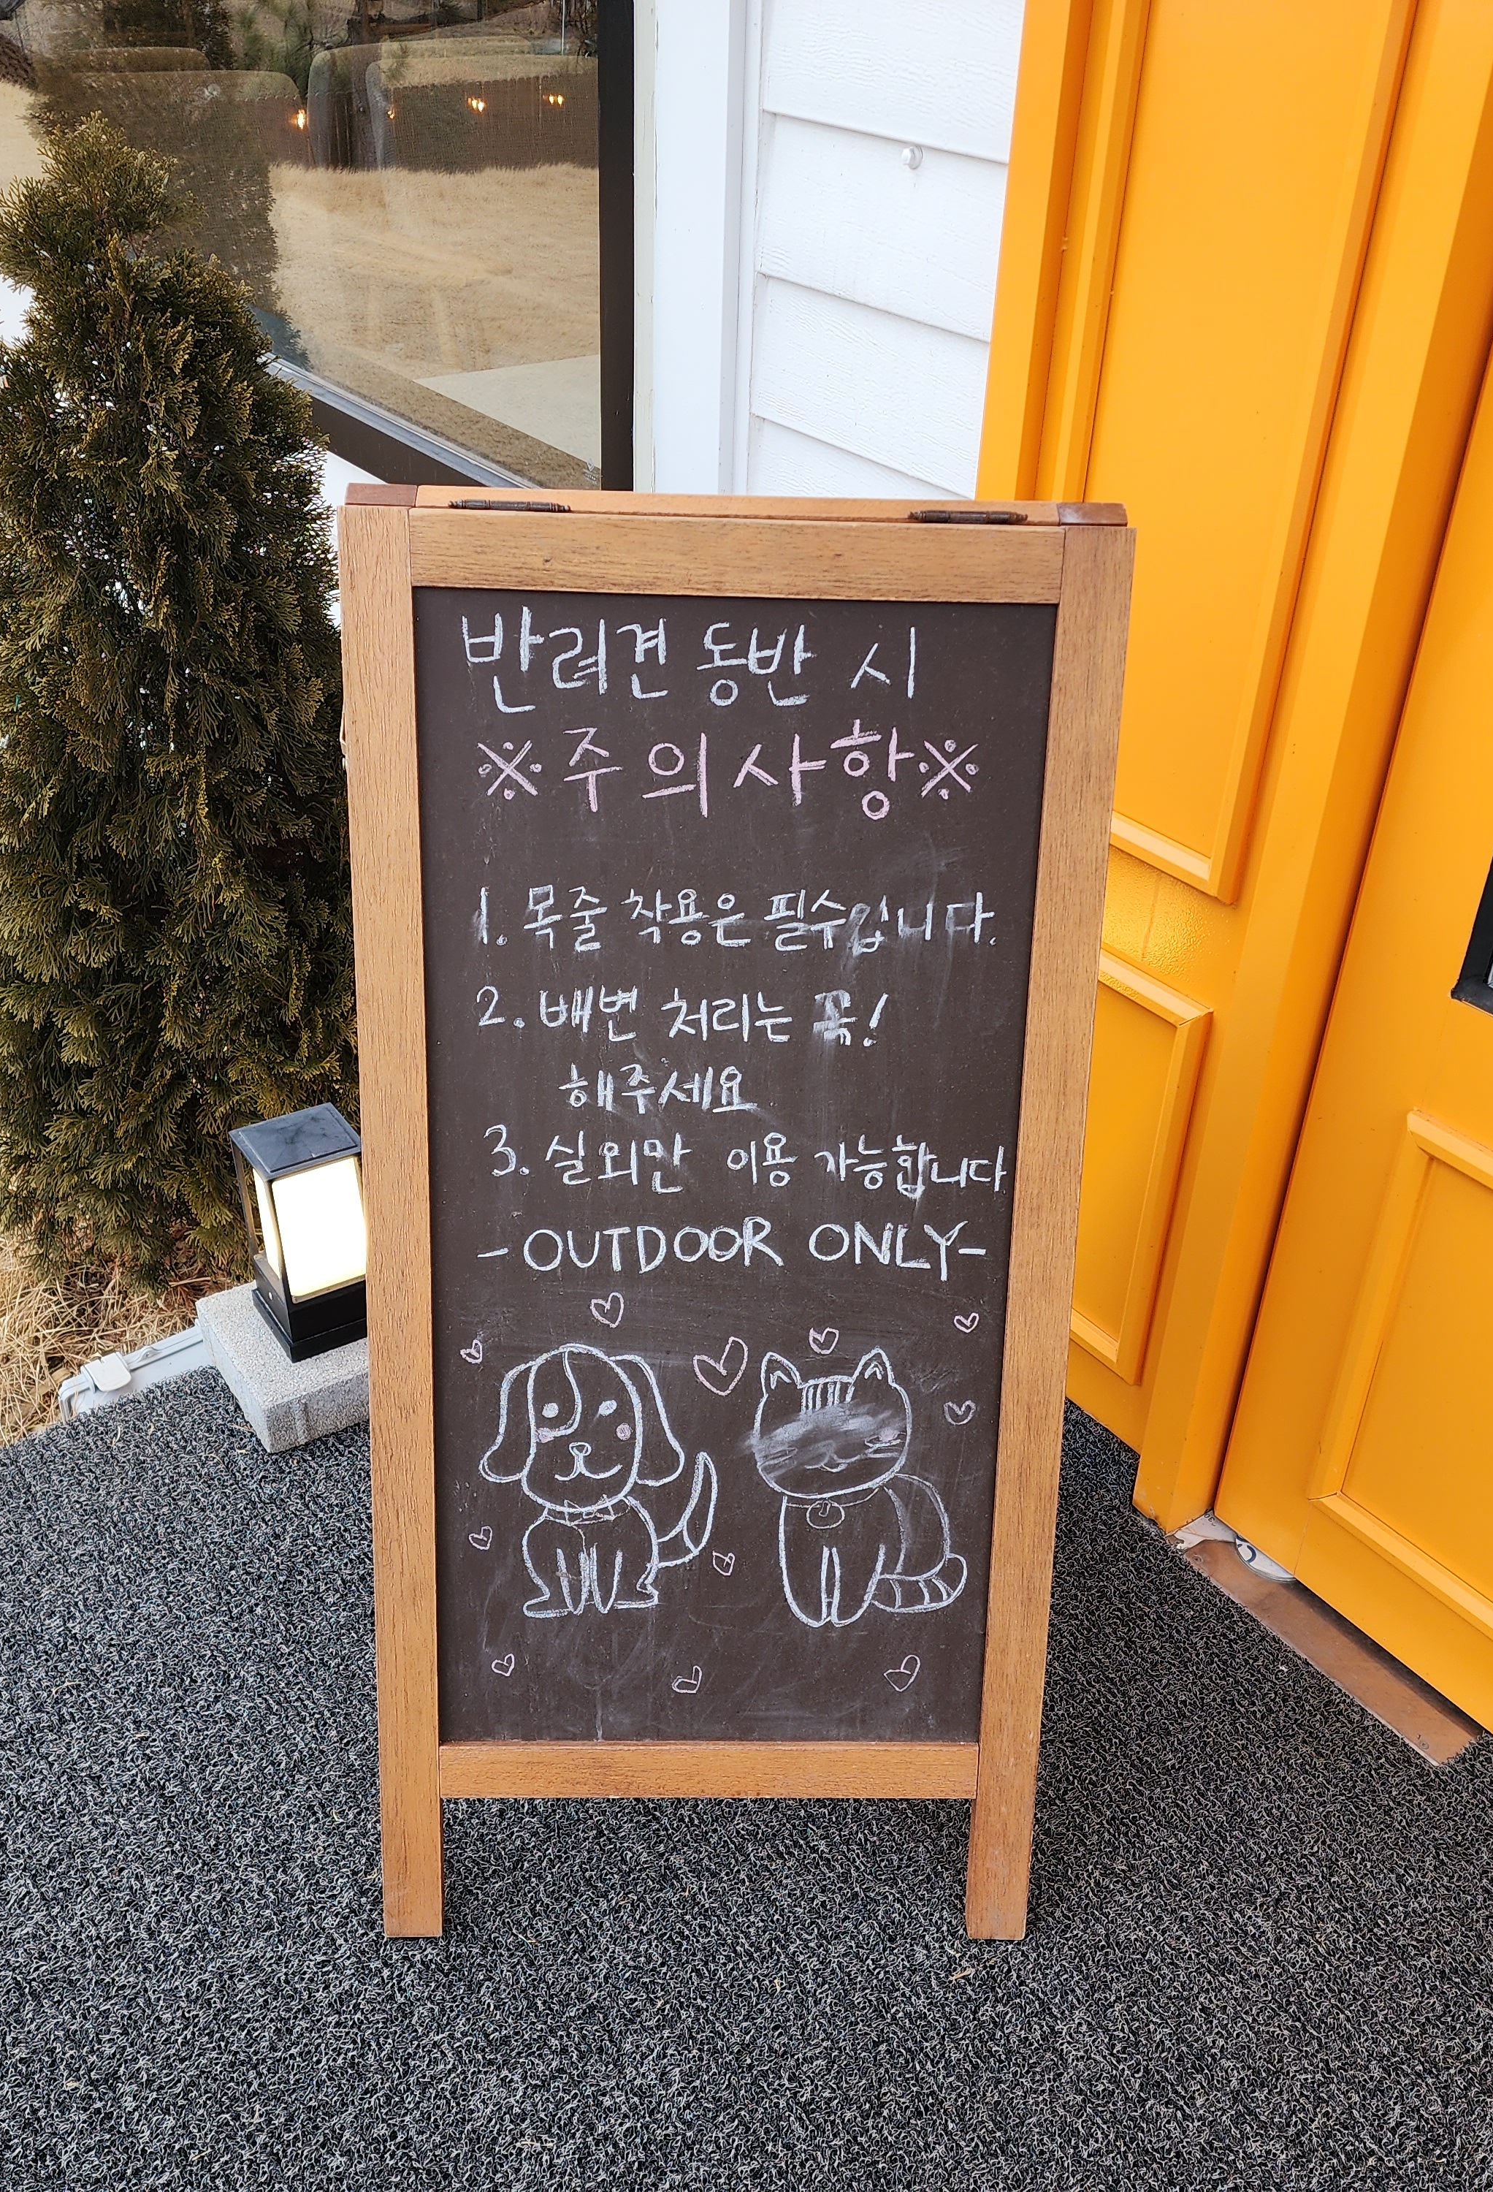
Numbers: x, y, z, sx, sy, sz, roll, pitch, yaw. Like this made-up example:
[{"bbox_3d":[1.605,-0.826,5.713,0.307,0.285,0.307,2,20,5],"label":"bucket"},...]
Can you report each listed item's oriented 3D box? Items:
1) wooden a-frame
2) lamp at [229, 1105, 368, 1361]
[{"bbox_3d":[-0.021,0.043,1.555,0.515,1.032,0.722,1,34,-2],"label":"wooden a-frame"},{"bbox_3d":[-0.447,0.138,1.998,0.109,0.226,0.109,-18,39,-27],"label":"lamp"}]

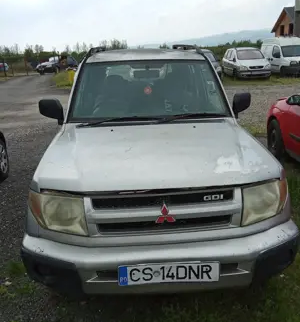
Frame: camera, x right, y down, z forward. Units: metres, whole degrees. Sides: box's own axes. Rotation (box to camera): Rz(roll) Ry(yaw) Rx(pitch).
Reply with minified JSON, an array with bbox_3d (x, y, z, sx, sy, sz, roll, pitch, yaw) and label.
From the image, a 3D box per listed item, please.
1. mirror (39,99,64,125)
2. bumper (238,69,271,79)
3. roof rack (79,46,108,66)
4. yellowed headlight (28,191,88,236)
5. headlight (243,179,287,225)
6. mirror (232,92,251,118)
[{"bbox_3d":[-0.803,-0.415,2.738,0.195,0.205,0.130,-2,19,-3],"label":"mirror"},{"bbox_3d":[5.167,-4.287,15.902,1.720,0.420,0.450,-1,19,1],"label":"bumper"},{"bbox_3d":[-0.620,-1.267,3.786,0.090,0.130,1.850,-2,19,-3],"label":"roof rack"},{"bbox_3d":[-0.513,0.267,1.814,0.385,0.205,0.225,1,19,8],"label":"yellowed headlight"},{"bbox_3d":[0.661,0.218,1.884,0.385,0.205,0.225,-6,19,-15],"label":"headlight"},{"bbox_3d":[0.788,-0.481,2.832,0.195,0.205,0.130,-2,19,-3],"label":"mirror"}]

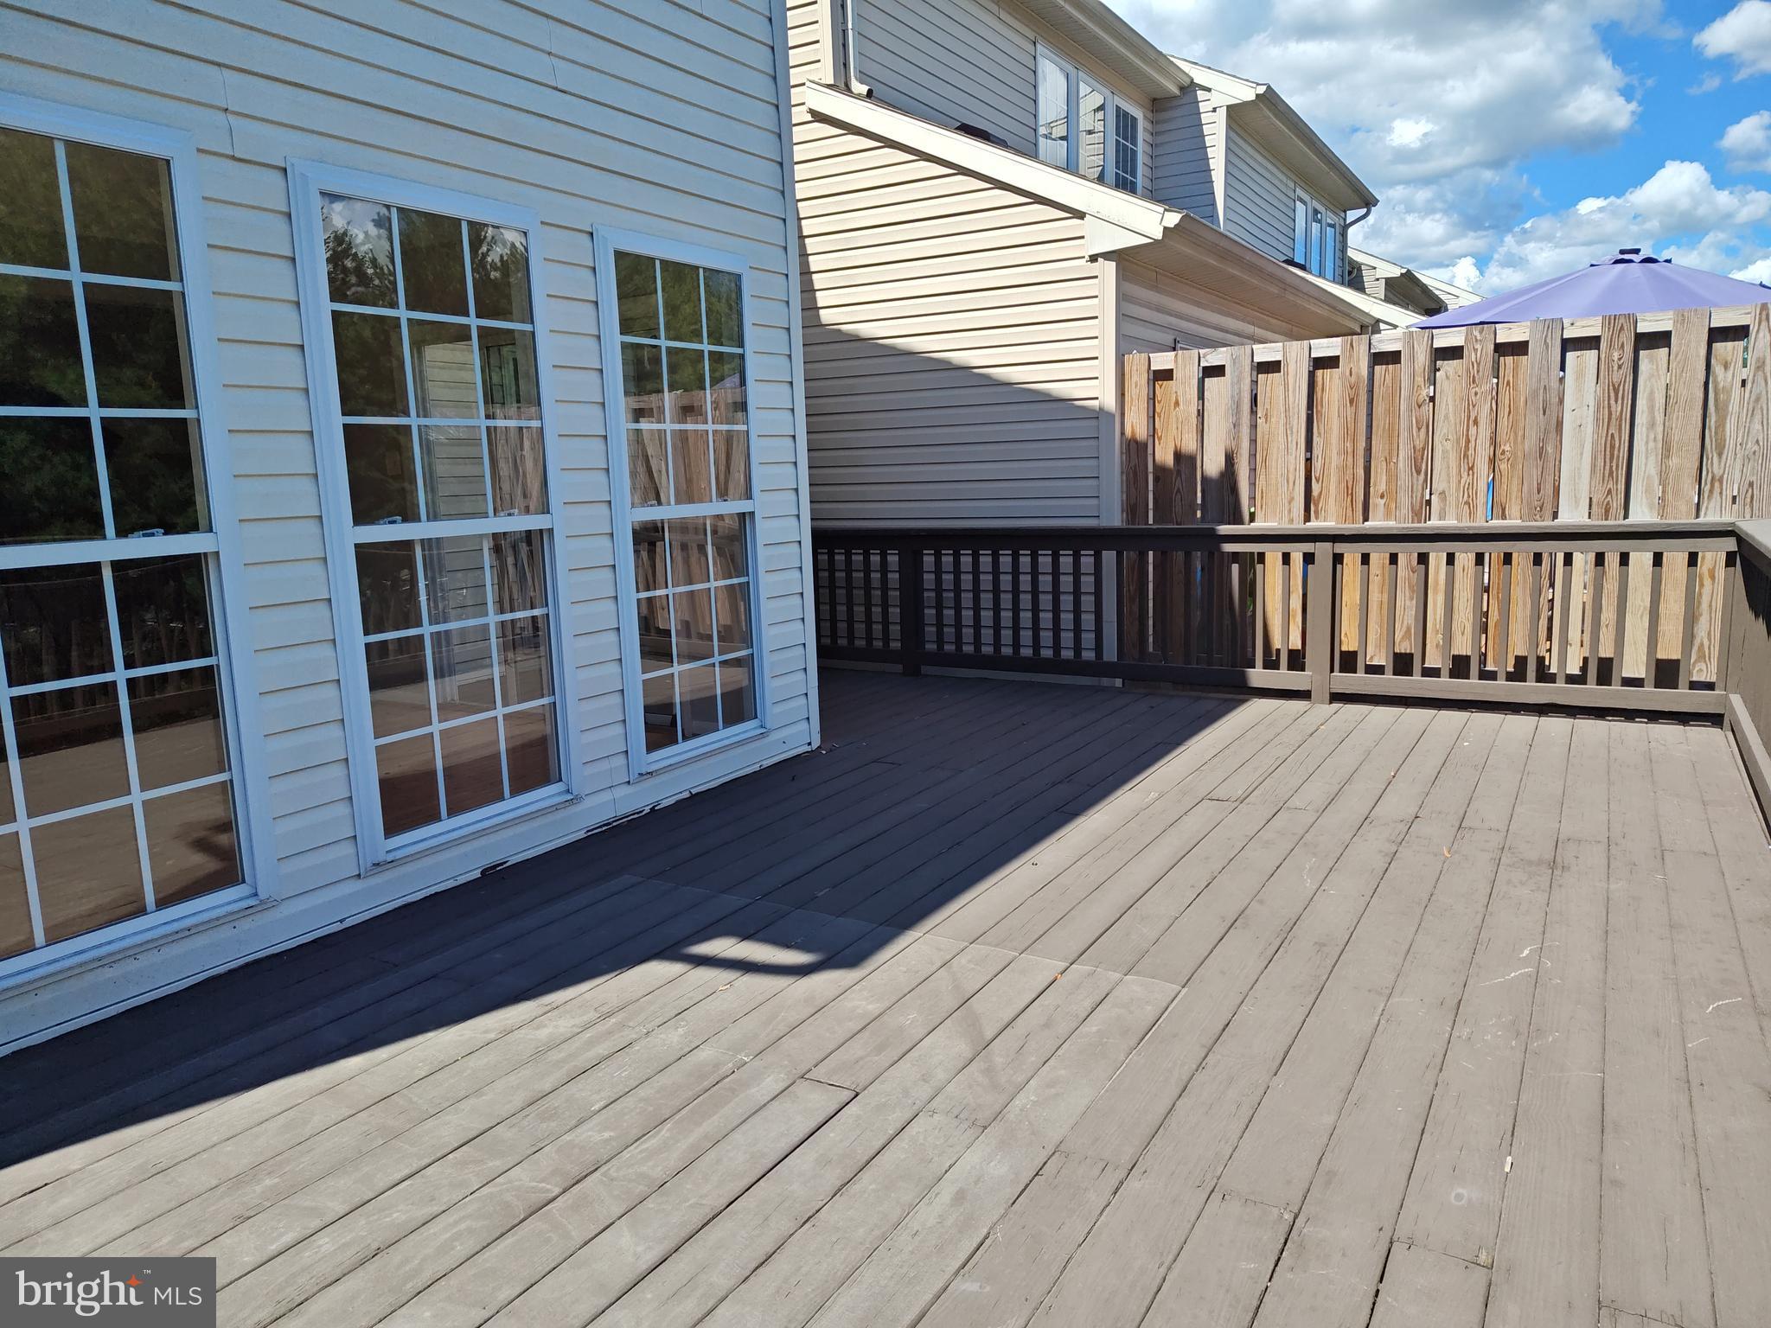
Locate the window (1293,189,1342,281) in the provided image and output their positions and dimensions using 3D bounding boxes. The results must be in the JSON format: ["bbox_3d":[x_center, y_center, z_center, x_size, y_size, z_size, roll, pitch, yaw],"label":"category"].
[{"bbox_3d":[5.760,-5.556,15.674,0.100,1.050,2.718,4,11,31],"label":"window"}]

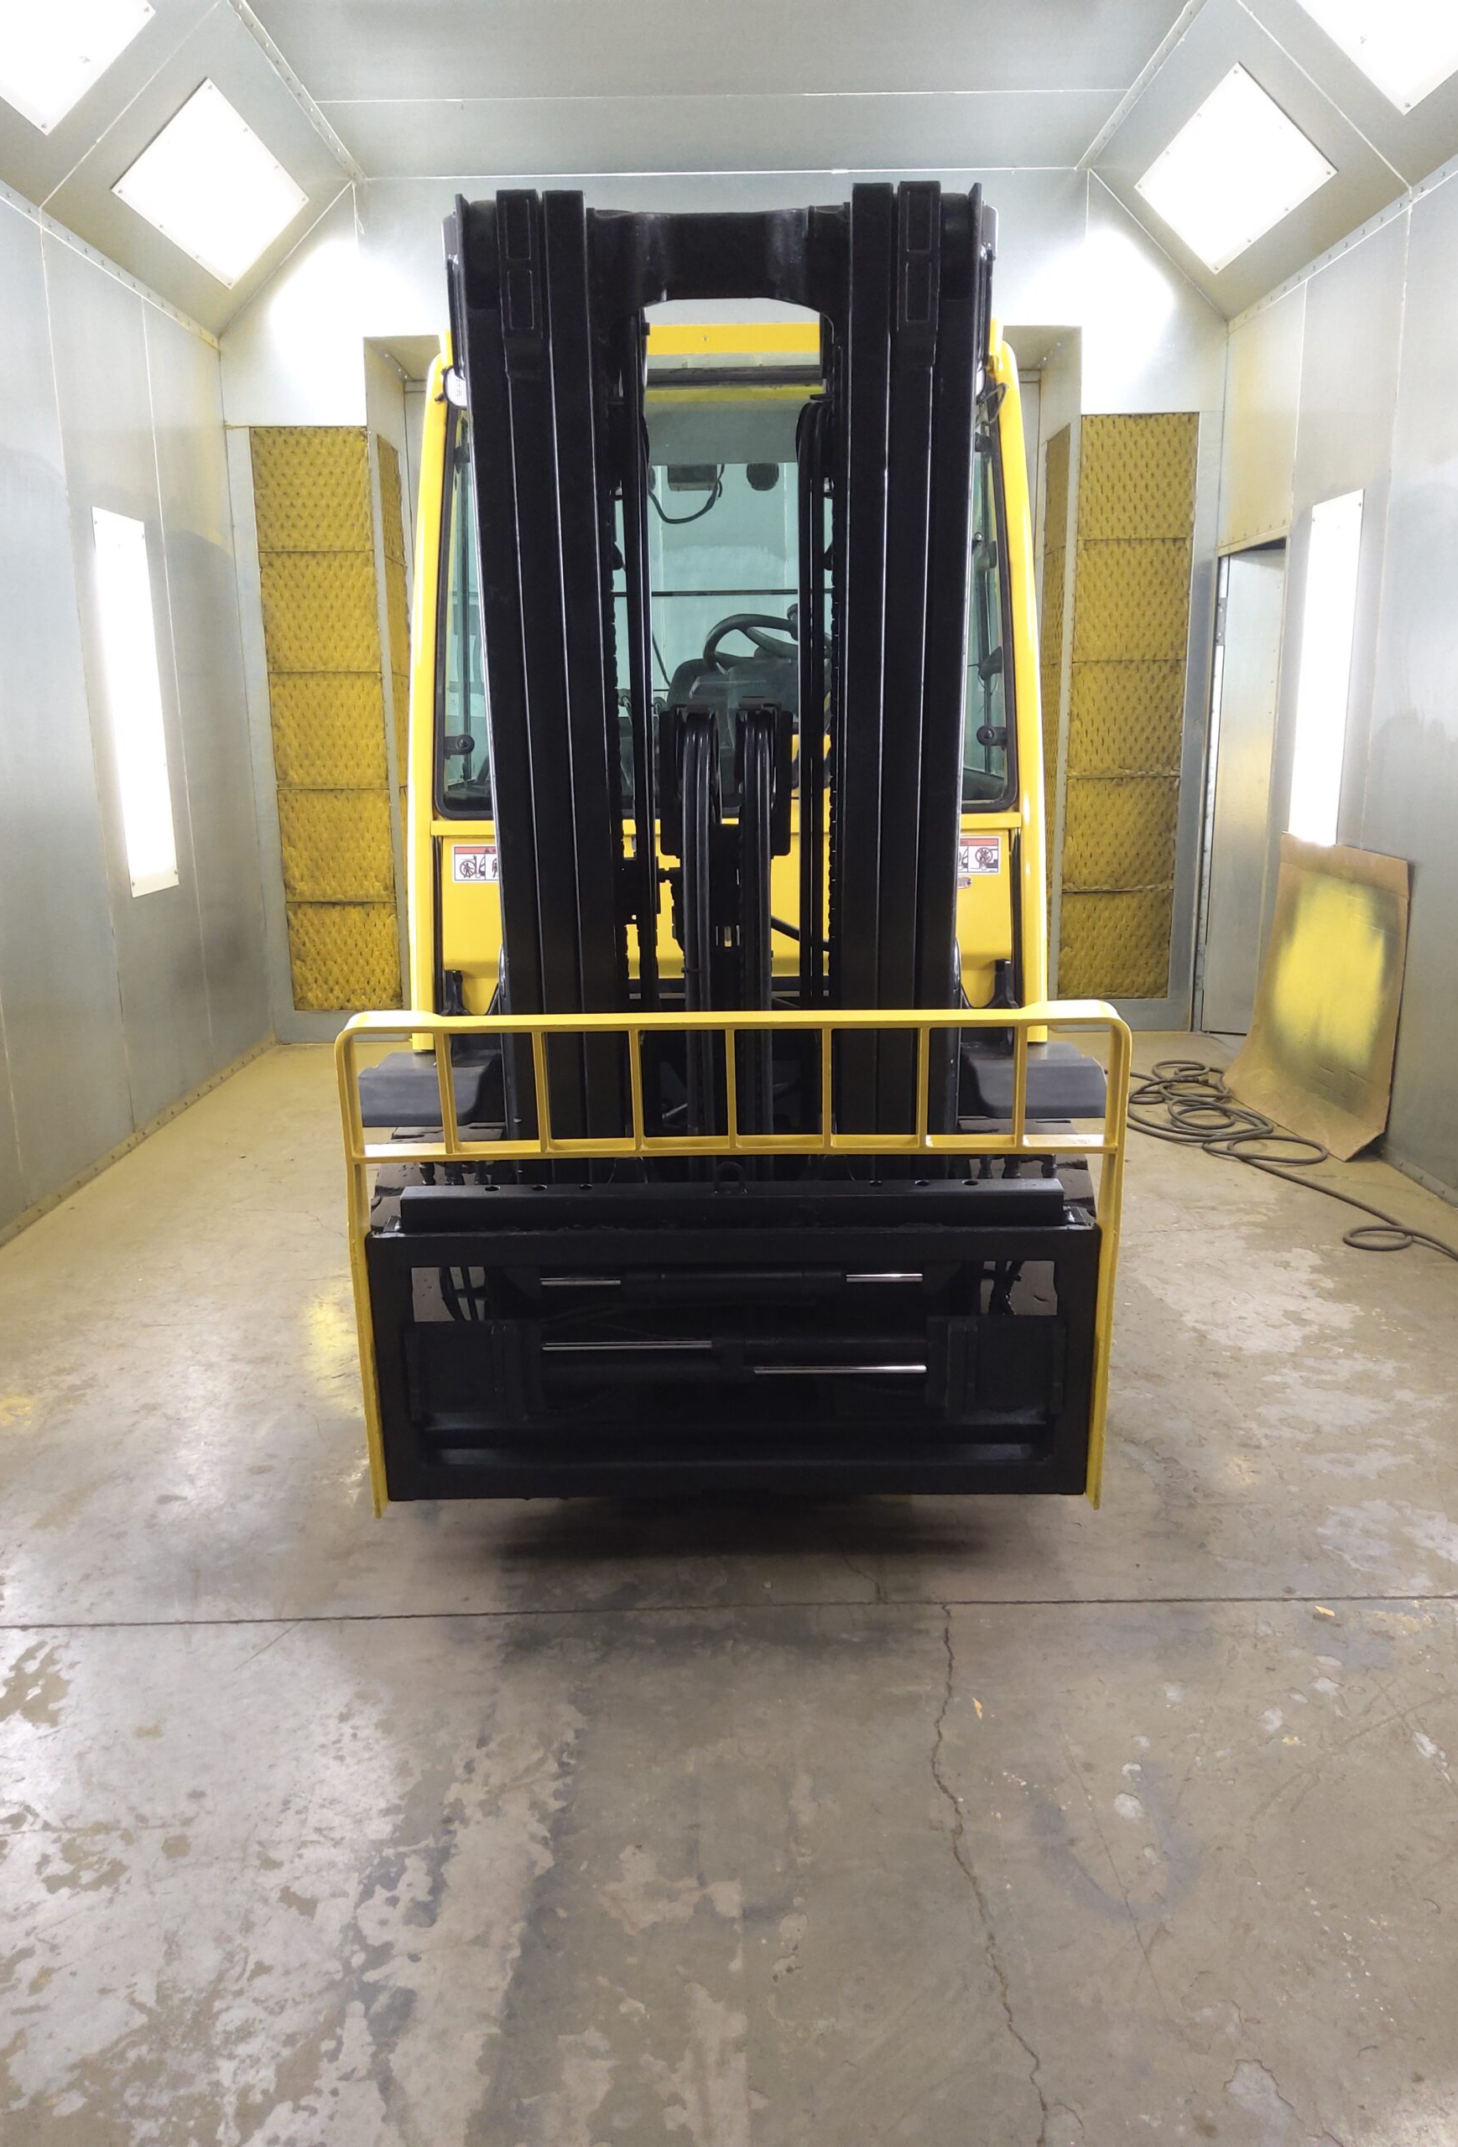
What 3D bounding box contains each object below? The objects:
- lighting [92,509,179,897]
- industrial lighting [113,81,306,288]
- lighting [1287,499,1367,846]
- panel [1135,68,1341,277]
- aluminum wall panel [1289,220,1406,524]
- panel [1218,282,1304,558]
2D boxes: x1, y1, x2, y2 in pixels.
[{"bbox_3d":[-2.126,-1.313,5.809,0.040,1.315,0.488,-1,13,0],"label":"lighting"},{"bbox_3d":[-1.848,-3.194,5.868,0.477,0.040,1.310,-44,9,9],"label":"industrial lighting"},{"bbox_3d":[2.153,-1.384,5.826,0.040,1.310,0.488,-1,13,0],"label":"lighting"},{"bbox_3d":[1.810,-3.252,5.871,0.477,0.040,1.305,41,9,-9],"label":"panel"},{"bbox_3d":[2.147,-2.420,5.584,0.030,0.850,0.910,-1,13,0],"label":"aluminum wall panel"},{"bbox_3d":[2.142,-2.595,6.486,0.030,0.910,0.920,-1,13,0],"label":"panel"}]

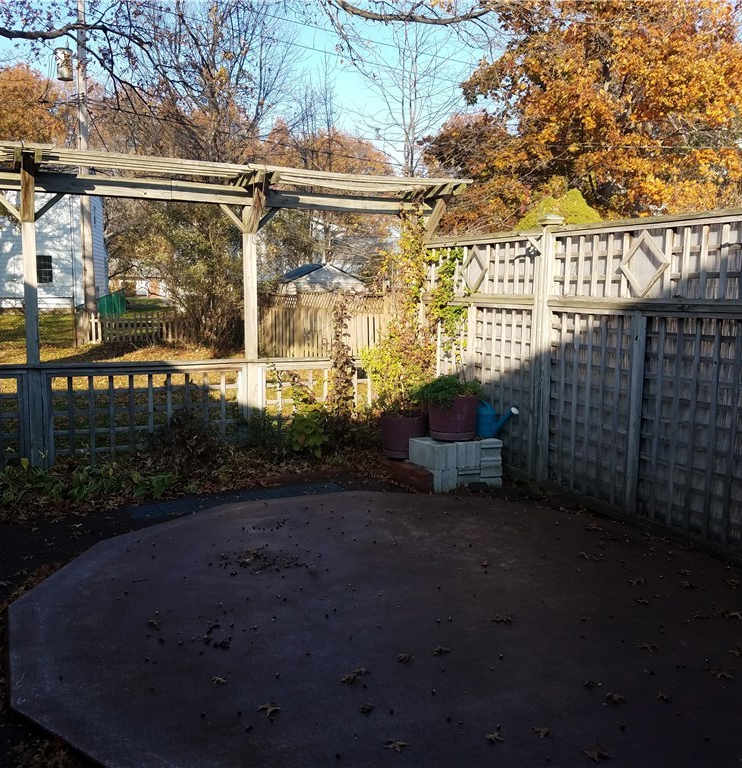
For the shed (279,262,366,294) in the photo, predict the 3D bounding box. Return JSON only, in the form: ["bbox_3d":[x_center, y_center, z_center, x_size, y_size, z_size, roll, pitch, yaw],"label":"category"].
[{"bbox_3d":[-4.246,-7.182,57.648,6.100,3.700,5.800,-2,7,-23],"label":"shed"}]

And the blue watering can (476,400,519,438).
[{"bbox_3d":[1.030,0.292,6.397,0.420,0.305,0.200,6,9,39],"label":"blue watering can"}]

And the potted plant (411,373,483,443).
[{"bbox_3d":[0.643,0.183,6.380,0.560,0.520,0.500,1,7,6],"label":"potted plant"}]

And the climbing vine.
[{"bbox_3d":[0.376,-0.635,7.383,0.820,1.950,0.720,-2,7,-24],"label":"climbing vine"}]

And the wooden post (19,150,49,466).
[{"bbox_3d":[-2.733,-0.555,6.262,0.115,2.620,0.115,-2,7,-24],"label":"wooden post"}]

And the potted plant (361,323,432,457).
[{"bbox_3d":[0.232,0.040,6.730,0.620,1.150,0.560,1,7,2],"label":"potted plant"}]

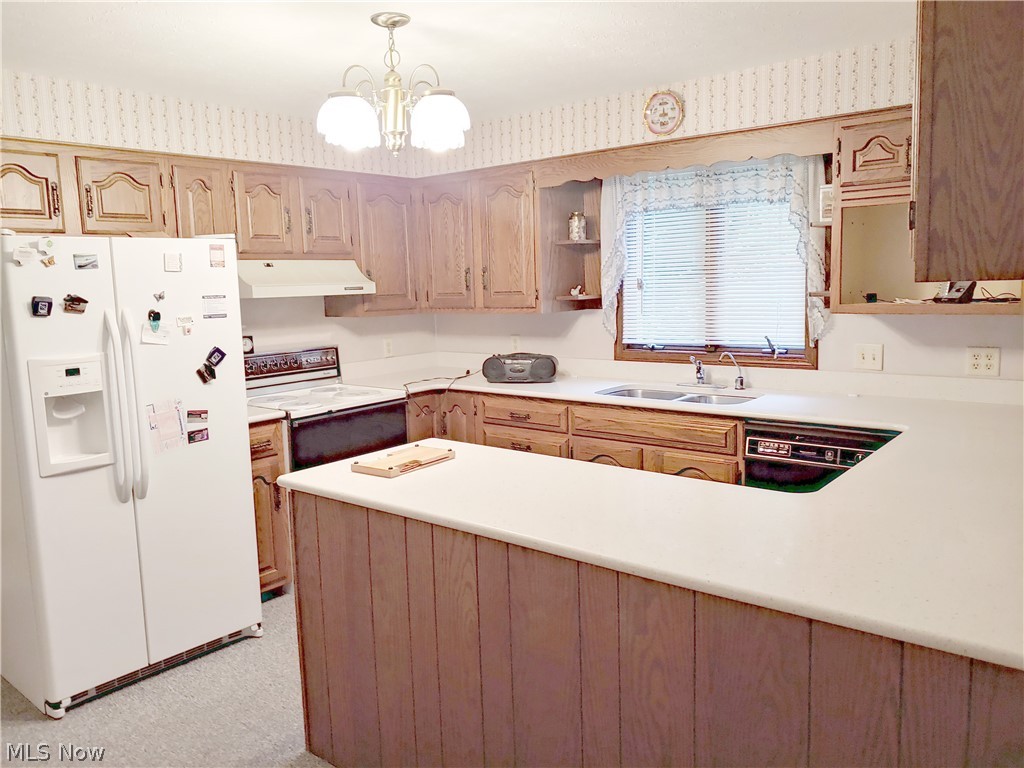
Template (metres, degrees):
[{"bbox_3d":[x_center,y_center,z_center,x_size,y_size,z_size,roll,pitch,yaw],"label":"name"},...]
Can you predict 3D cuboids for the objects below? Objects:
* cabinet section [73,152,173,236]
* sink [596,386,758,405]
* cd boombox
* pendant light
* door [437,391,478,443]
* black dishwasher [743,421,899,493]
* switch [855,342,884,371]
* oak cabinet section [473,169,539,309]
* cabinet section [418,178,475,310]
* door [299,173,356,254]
[{"bbox_3d":[-1.778,-0.809,3.257,0.320,0.330,0.370,5,11,38],"label":"cabinet section"},{"bbox_3d":[0.816,0.139,3.682,0.760,0.190,0.380,4,10,38],"label":"sink"},{"bbox_3d":[0.064,-0.103,4.316,0.415,0.160,0.210,0,9,13],"label":"cd boombox"},{"bbox_3d":[-0.407,-1.021,2.556,0.525,0.455,0.525,-3,8,-8],"label":"pendant light"},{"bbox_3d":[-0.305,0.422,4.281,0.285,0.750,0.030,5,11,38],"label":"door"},{"bbox_3d":[1.434,0.561,3.273,0.600,0.860,0.600,5,11,38],"label":"black dishwasher"},{"bbox_3d":[1.637,-0.121,3.394,0.117,0.117,0.015,5,11,38],"label":"switch"},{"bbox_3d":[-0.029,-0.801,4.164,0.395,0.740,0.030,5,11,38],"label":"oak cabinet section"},{"bbox_3d":[-0.384,-0.832,4.455,0.400,0.750,0.025,4,10,38],"label":"cabinet section"},{"bbox_3d":[-1.013,-0.917,4.057,0.025,0.400,0.325,4,10,38],"label":"door"}]

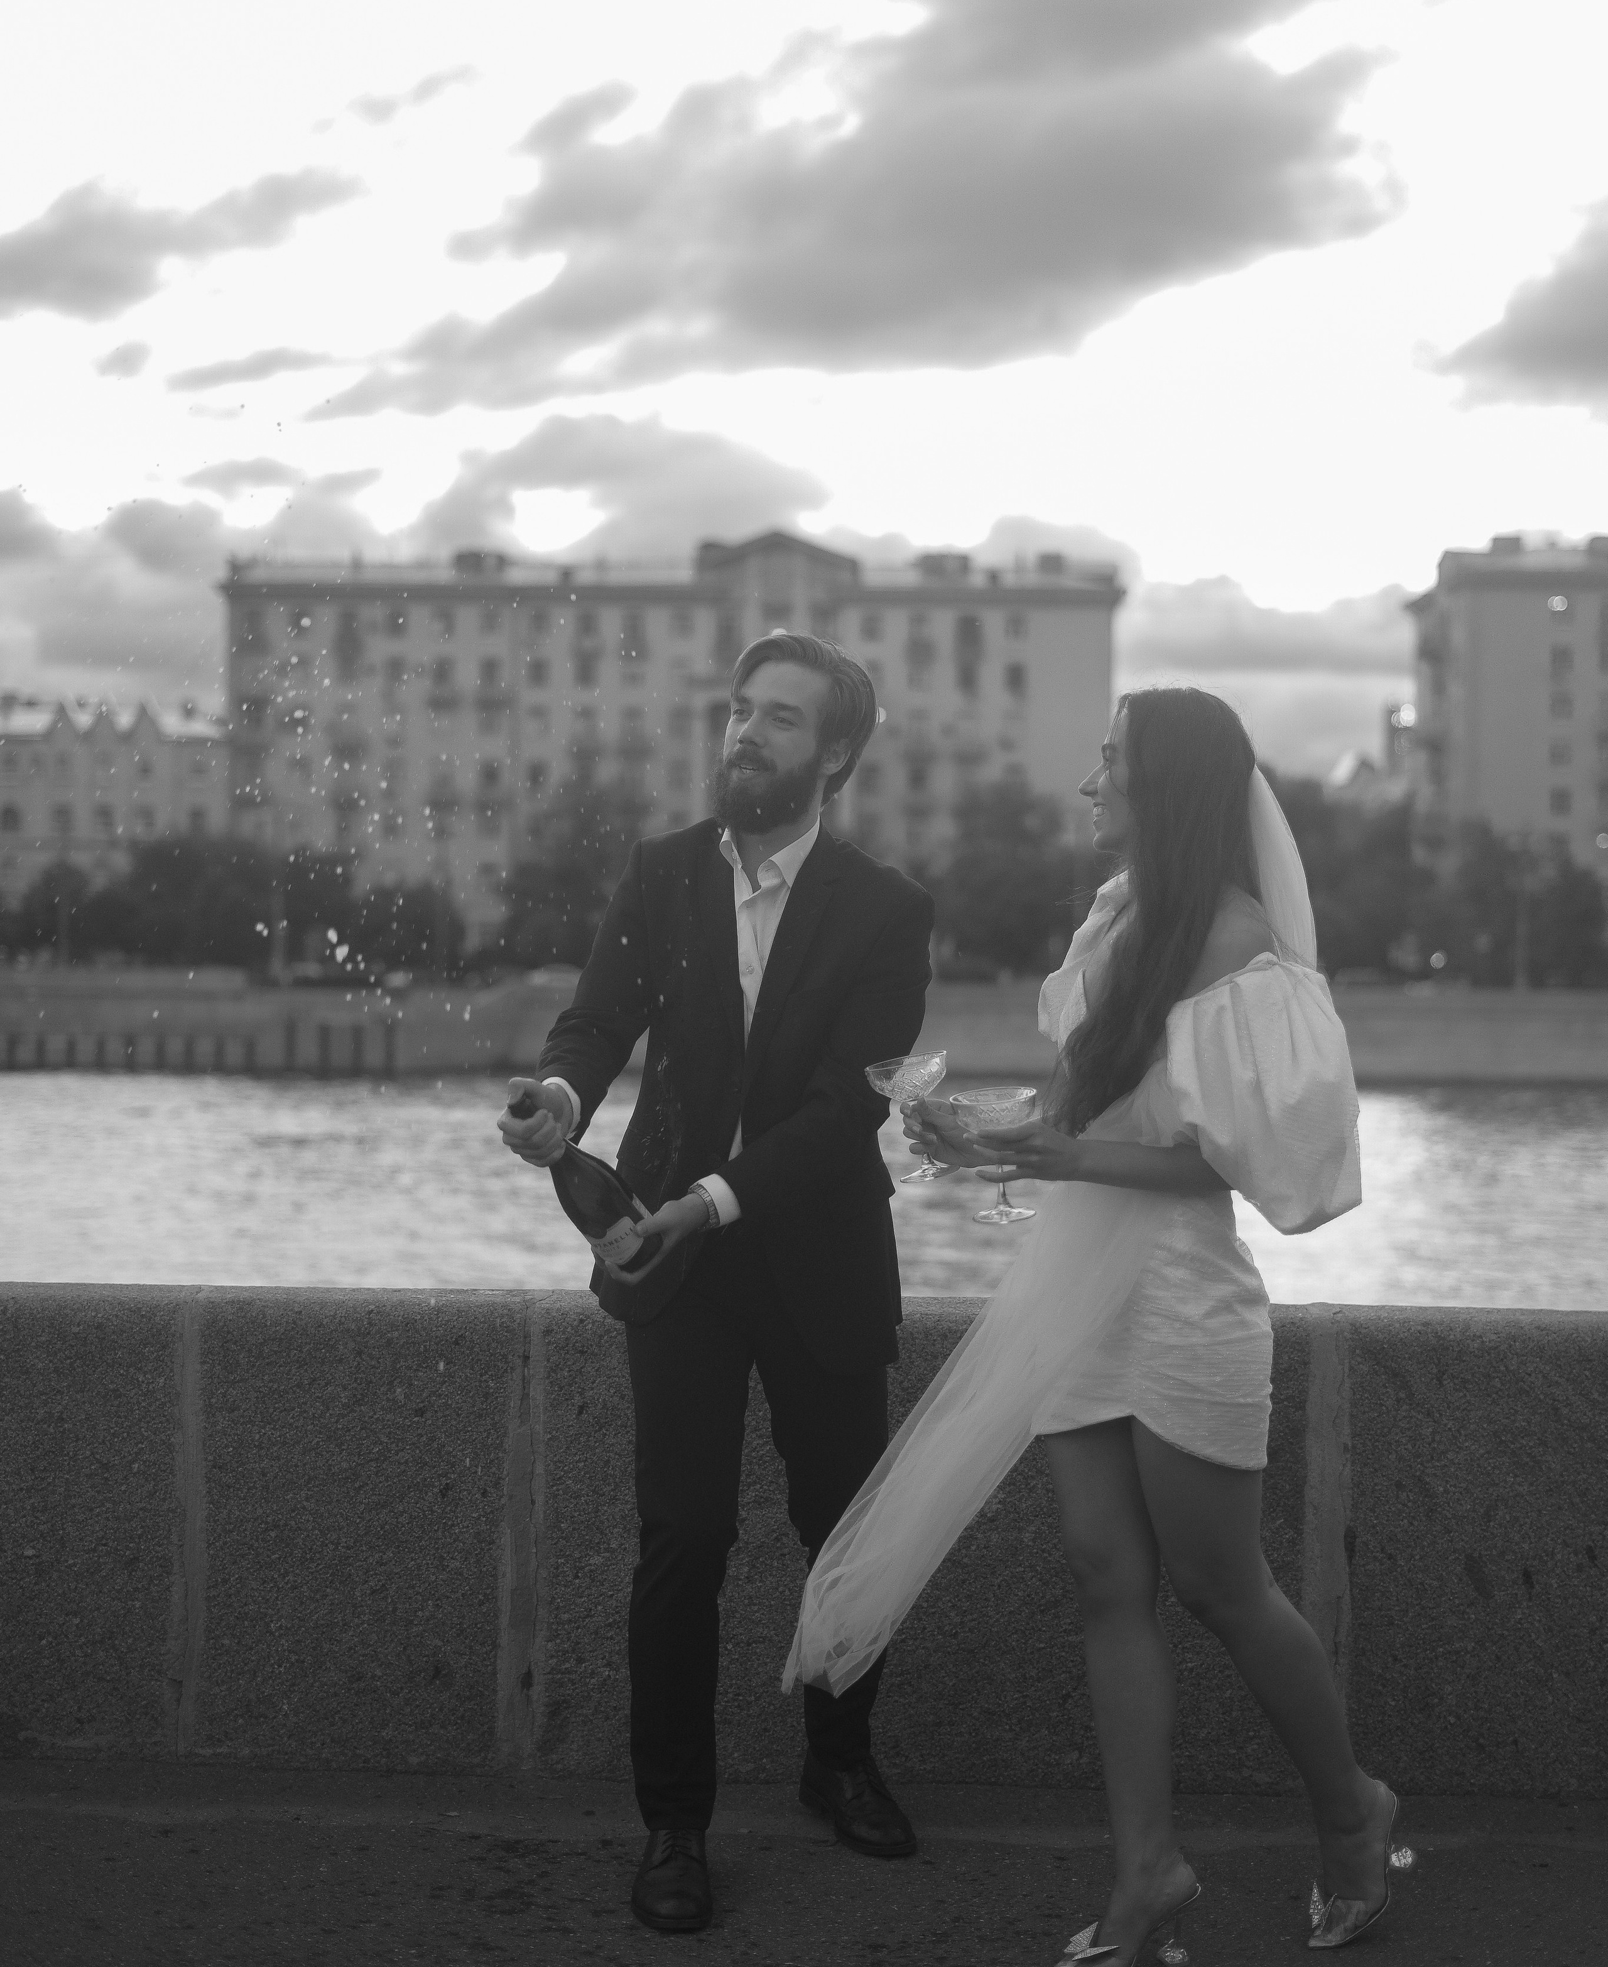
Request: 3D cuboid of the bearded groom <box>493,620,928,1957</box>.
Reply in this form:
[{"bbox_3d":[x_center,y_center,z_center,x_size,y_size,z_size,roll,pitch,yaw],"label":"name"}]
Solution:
[{"bbox_3d":[-0.070,0.397,4.760,0.530,1.790,0.700,1,0,18],"label":"bearded groom"}]

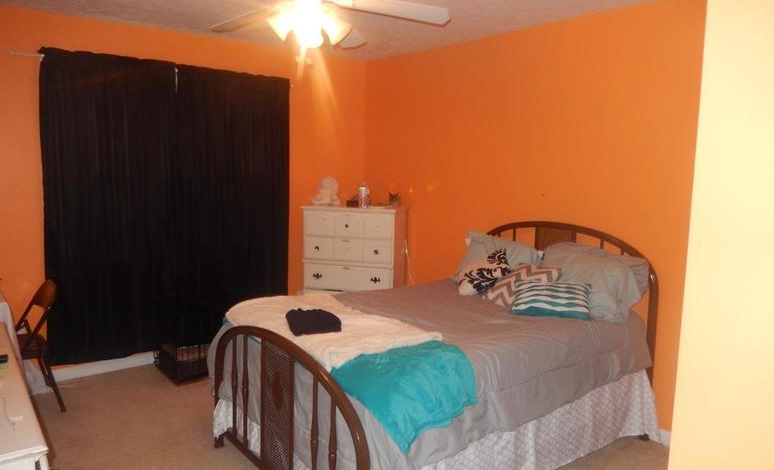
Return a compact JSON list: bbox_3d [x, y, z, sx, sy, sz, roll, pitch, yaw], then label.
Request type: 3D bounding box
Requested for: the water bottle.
[{"bbox_3d":[-0.181,-0.319,4.545,0.072,0.210,0.072,3,7,12],"label":"water bottle"}]

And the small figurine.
[{"bbox_3d":[-0.510,-0.359,4.686,0.235,0.240,0.170,3,7,12],"label":"small figurine"}]

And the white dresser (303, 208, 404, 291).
[{"bbox_3d":[-0.276,0.356,4.668,0.770,1.165,0.440,3,7,12],"label":"white dresser"}]

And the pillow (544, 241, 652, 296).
[{"bbox_3d":[1.176,0.274,3.268,0.170,0.410,0.660,22,-8,-38],"label":"pillow"}]

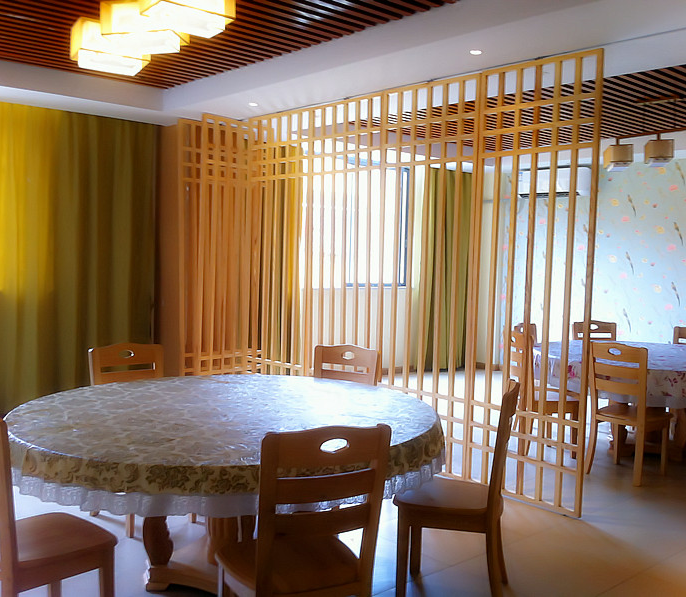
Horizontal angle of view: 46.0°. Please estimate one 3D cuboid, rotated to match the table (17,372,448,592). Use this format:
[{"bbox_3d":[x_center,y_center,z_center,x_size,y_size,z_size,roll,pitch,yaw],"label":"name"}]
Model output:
[{"bbox_3d":[-0.504,0.874,3.535,1.834,0.784,1.834,1,3,0],"label":"table"}]

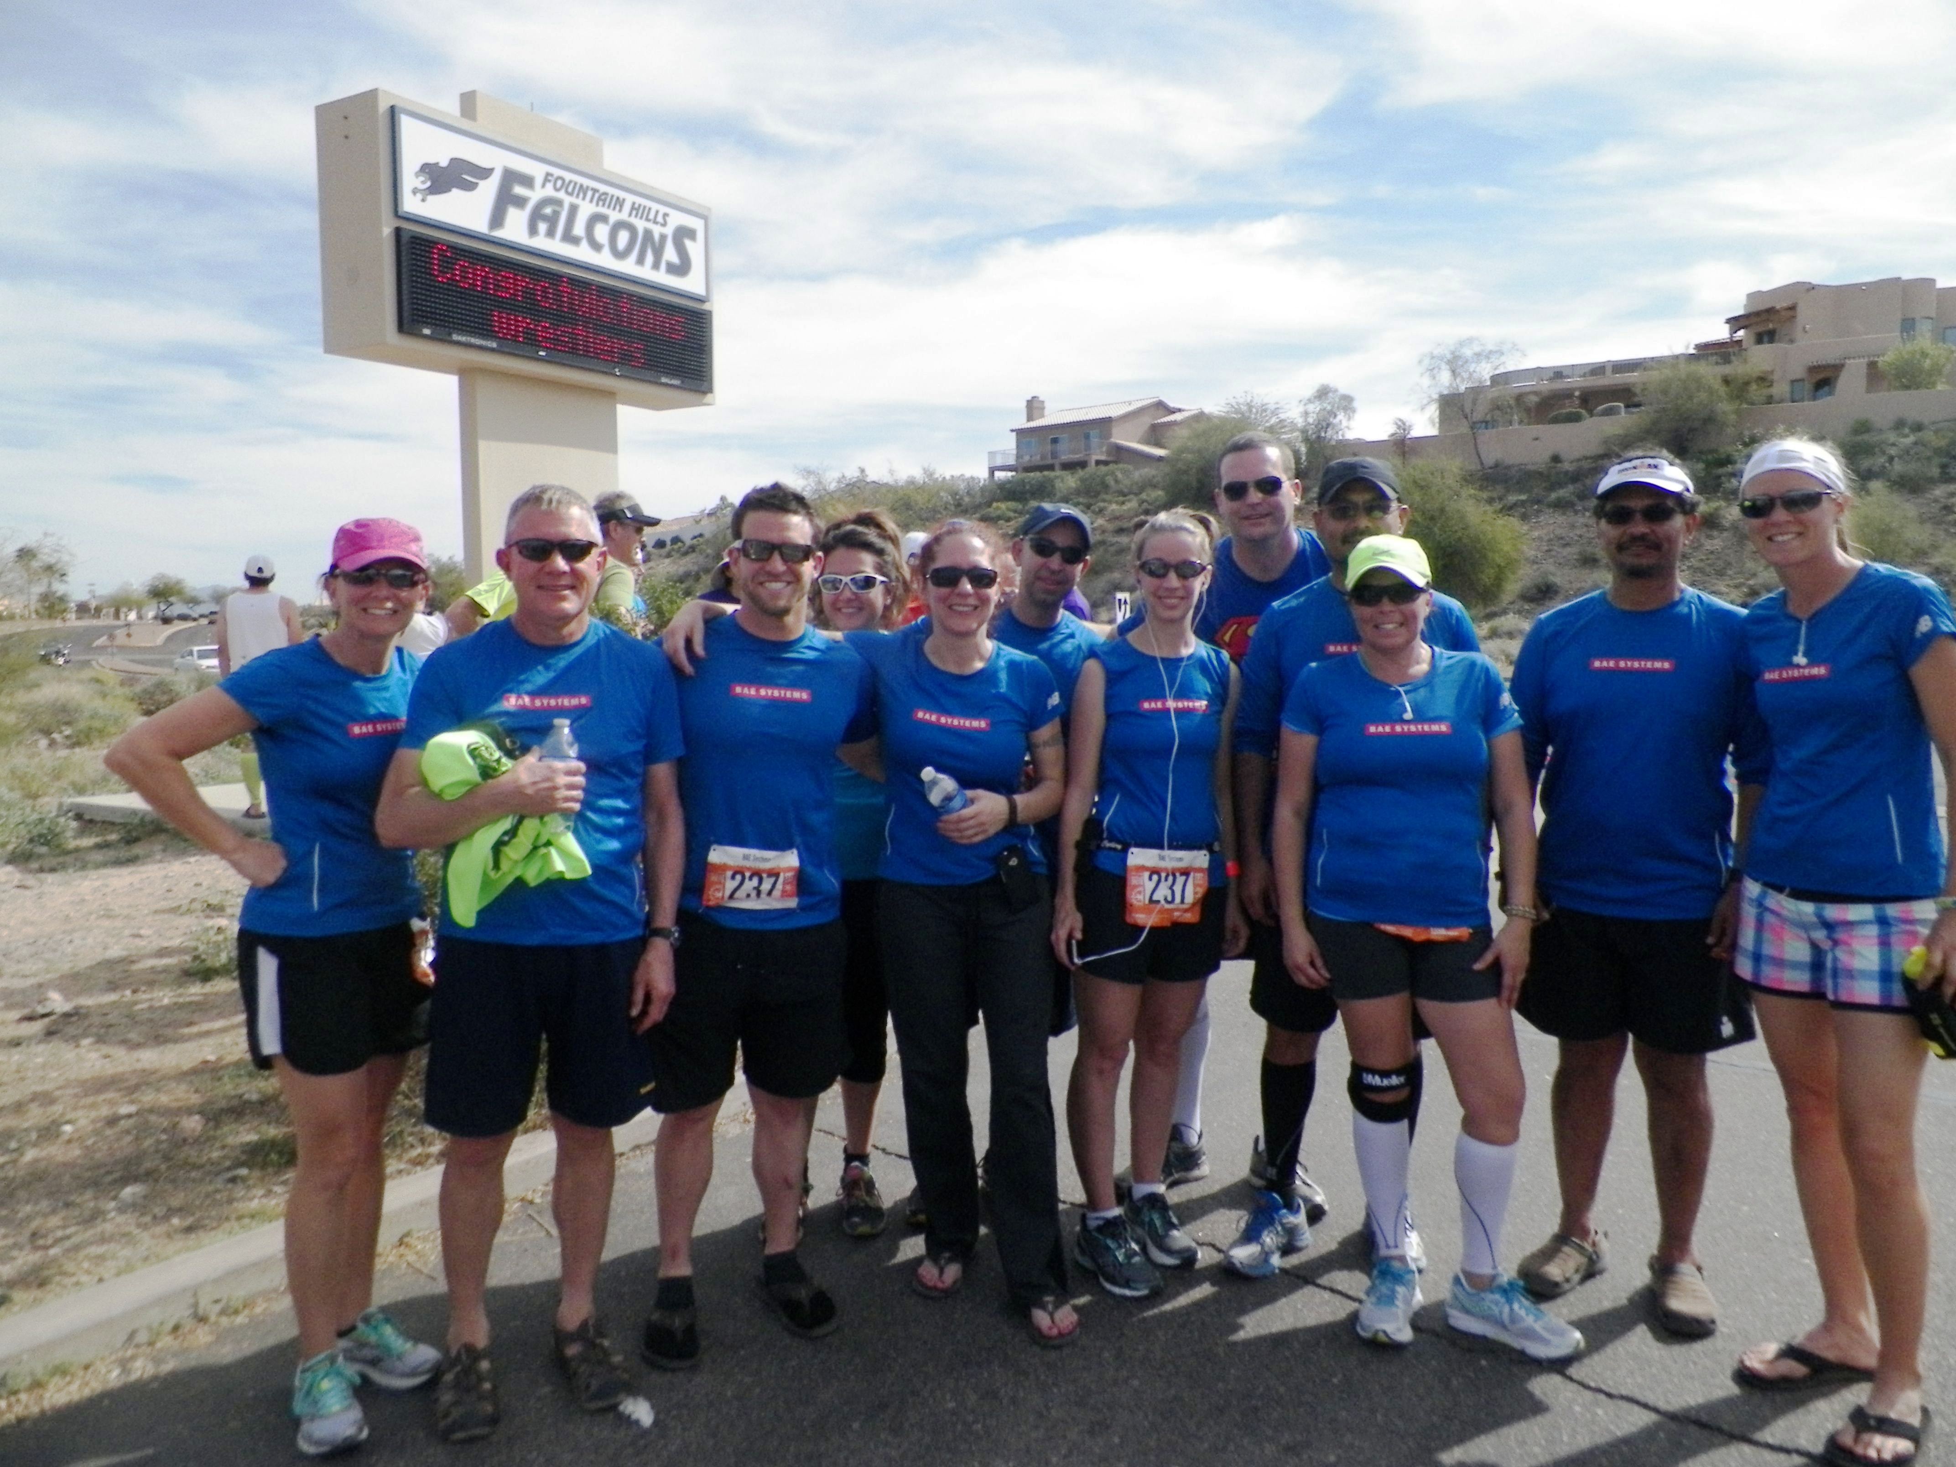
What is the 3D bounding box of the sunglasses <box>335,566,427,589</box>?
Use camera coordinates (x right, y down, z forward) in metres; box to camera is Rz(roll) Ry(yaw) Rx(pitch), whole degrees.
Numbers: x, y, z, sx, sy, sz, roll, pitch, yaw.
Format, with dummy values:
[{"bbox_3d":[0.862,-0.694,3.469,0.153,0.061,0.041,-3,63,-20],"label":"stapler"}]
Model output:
[{"bbox_3d":[-1.057,-0.277,2.500,0.148,0.045,0.155,1,4,-26],"label":"sunglasses"}]

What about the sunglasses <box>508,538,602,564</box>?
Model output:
[{"bbox_3d":[-0.739,-0.316,2.451,0.145,0.043,0.140,-3,6,-20],"label":"sunglasses"}]

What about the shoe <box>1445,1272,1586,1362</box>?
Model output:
[{"bbox_3d":[1.090,1.161,2.862,0.265,0.105,0.100,3,6,34],"label":"shoe"}]

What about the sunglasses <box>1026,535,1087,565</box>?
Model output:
[{"bbox_3d":[0.178,-0.415,3.200,0.142,0.045,0.145,12,5,-7],"label":"sunglasses"}]

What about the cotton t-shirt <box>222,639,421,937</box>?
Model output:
[{"bbox_3d":[-1.181,0.100,2.590,0.290,0.550,0.450,4,7,42],"label":"cotton t-shirt"}]

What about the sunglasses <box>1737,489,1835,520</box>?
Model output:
[{"bbox_3d":[1.382,-0.387,2.396,0.145,0.045,0.140,-6,-2,-45],"label":"sunglasses"}]

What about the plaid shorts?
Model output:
[{"bbox_3d":[1.527,0.358,2.500,0.260,0.250,0.340,-5,7,-38],"label":"plaid shorts"}]

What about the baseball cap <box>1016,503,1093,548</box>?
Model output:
[{"bbox_3d":[0.181,-0.485,3.320,0.168,0.120,0.250,15,8,-9],"label":"baseball cap"}]

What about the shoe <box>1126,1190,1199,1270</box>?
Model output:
[{"bbox_3d":[0.426,1.137,3.270,0.100,0.120,0.272,-3,6,-30],"label":"shoe"}]

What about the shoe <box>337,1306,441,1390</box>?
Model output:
[{"bbox_3d":[-1.177,1.202,2.823,0.265,0.105,0.100,3,6,36],"label":"shoe"}]

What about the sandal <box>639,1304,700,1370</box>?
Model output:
[{"bbox_3d":[-0.619,1.187,2.867,0.110,0.080,0.280,-1,5,-5],"label":"sandal"}]

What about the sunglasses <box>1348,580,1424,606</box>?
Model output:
[{"bbox_3d":[0.793,-0.271,2.740,0.148,0.048,0.150,7,5,19],"label":"sunglasses"}]

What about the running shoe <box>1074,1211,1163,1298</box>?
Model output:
[{"bbox_3d":[0.304,1.131,3.106,0.100,0.120,0.268,-4,6,-32],"label":"running shoe"}]

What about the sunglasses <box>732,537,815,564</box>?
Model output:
[{"bbox_3d":[-0.401,-0.362,2.800,0.145,0.045,0.150,3,9,-14],"label":"sunglasses"}]

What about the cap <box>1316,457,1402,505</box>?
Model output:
[{"bbox_3d":[0.844,-0.555,3.120,0.175,0.115,0.260,1,7,16],"label":"cap"}]

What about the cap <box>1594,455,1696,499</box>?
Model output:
[{"bbox_3d":[1.335,-0.516,2.830,0.180,0.085,0.250,6,10,31],"label":"cap"}]

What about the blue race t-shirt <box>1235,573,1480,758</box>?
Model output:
[{"bbox_3d":[0.843,-0.005,3.110,0.560,0.680,0.310,0,5,10],"label":"blue race t-shirt"}]

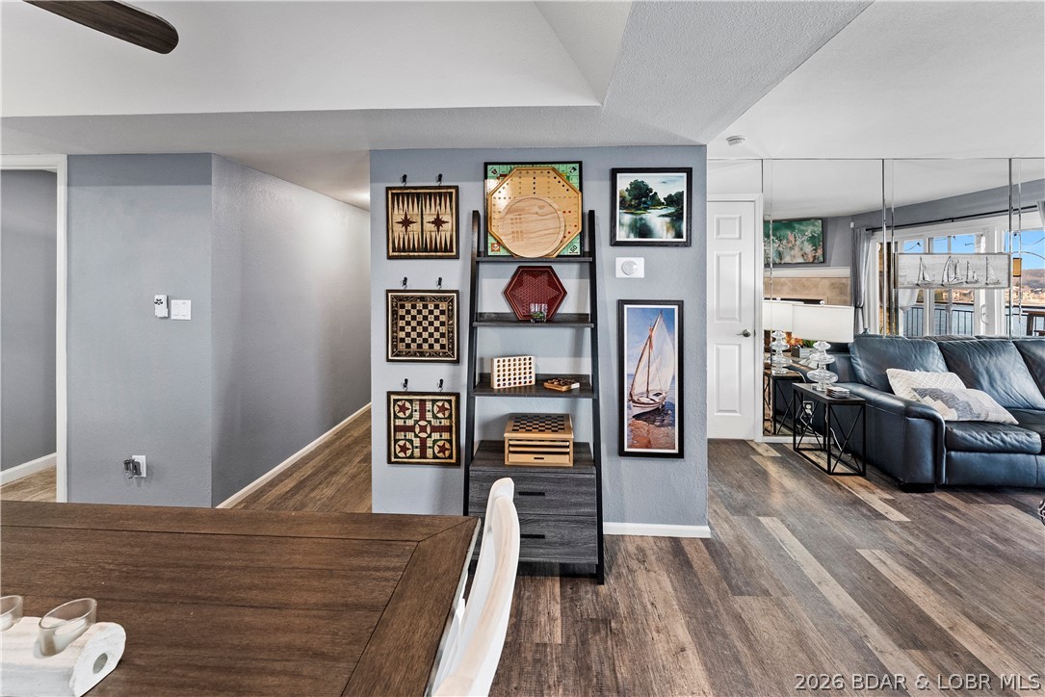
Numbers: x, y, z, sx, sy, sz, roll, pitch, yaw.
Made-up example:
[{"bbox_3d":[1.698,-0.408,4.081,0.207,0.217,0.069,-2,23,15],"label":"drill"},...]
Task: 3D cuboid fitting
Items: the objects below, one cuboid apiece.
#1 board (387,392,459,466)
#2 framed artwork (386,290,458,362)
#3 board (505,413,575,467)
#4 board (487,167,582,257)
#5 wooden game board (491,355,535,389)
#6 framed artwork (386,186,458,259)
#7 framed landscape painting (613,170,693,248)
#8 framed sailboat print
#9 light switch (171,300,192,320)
[{"bbox_3d":[-0.547,0.448,2.262,0.404,0.404,0.022,0,0,3],"label":"board"},{"bbox_3d":[-0.552,-0.122,2.262,0.403,0.403,0.022,0,0,3],"label":"framed artwork"},{"bbox_3d":[0.087,0.467,2.105,0.335,0.158,0.295,0,8,3],"label":"board"},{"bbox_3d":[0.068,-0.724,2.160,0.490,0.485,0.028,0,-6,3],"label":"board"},{"bbox_3d":[-0.046,0.127,2.150,0.233,0.153,0.042,-1,3,-26],"label":"wooden game board"},{"bbox_3d":[-0.553,-0.700,2.262,0.402,0.402,0.022,0,0,3],"label":"framed artwork"},{"bbox_3d":[0.697,-0.762,2.195,0.430,0.412,0.030,0,0,3],"label":"framed landscape painting"},{"bbox_3d":[0.698,0.165,2.195,0.342,0.840,0.030,0,0,3],"label":"framed sailboat print"},{"bbox_3d":[-2.039,-0.228,2.430,0.117,0.117,0.012,0,0,3],"label":"light switch"}]

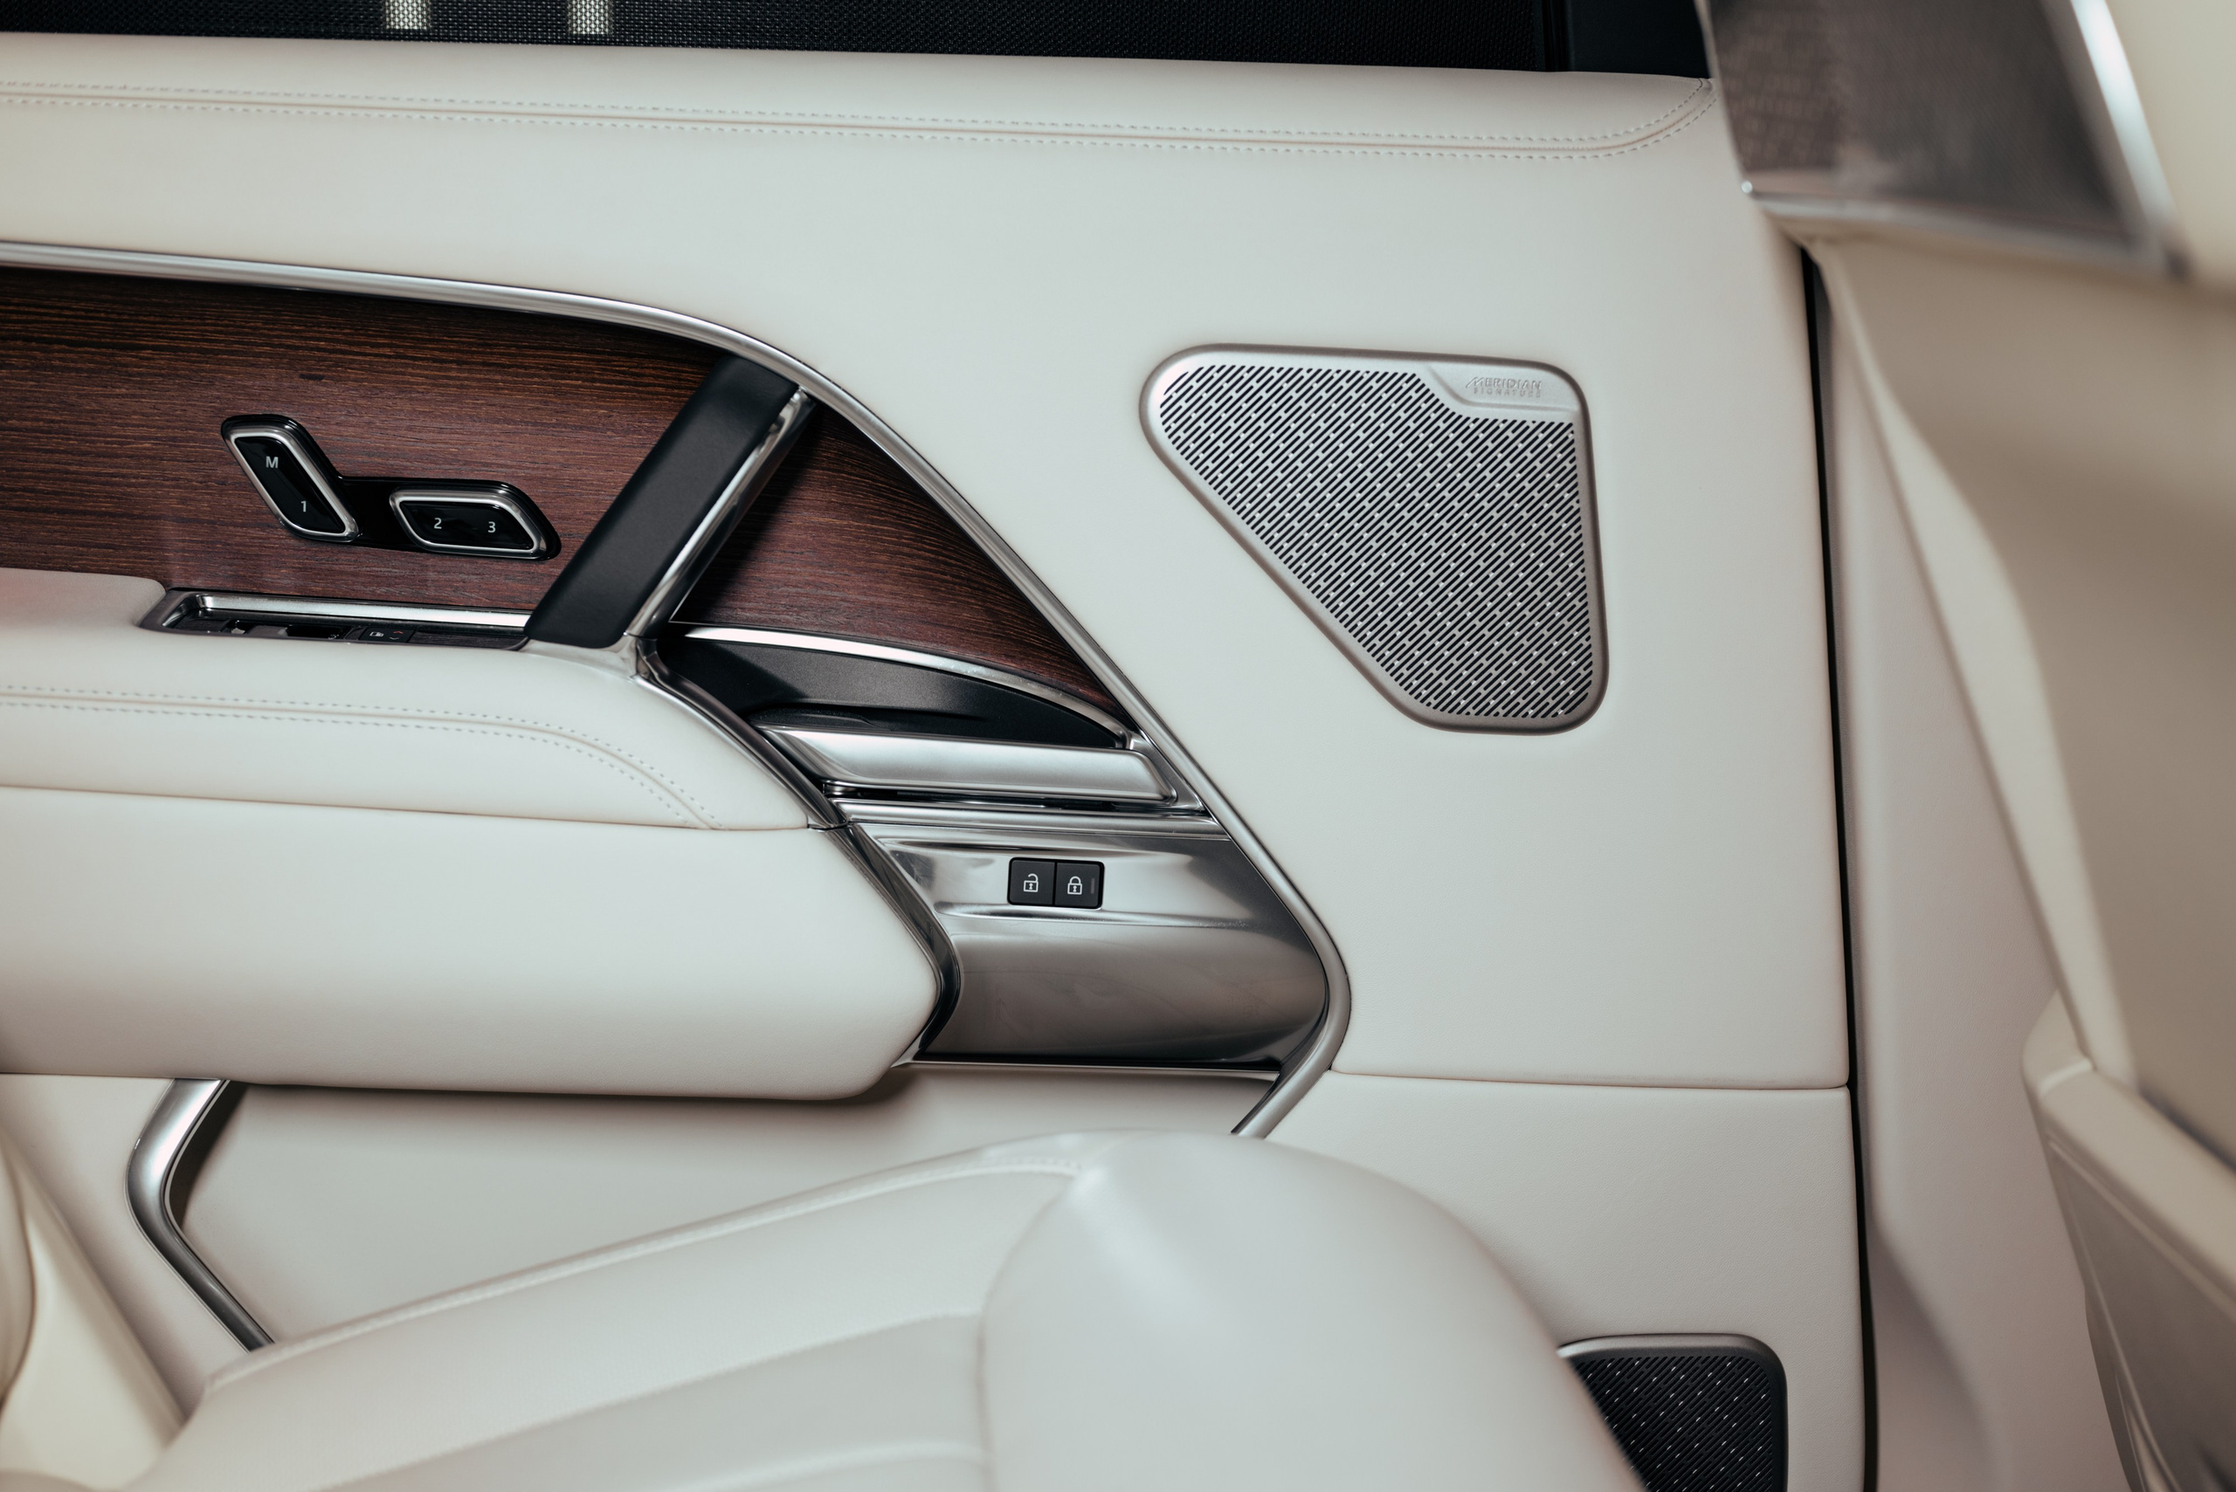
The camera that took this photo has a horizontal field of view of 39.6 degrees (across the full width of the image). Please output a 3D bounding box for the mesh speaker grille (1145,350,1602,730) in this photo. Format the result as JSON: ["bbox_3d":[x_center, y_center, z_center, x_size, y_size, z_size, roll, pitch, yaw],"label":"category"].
[{"bbox_3d":[0.095,-0.076,1.154,0.176,0.140,0.015,1,10,-1],"label":"mesh speaker grille"}]

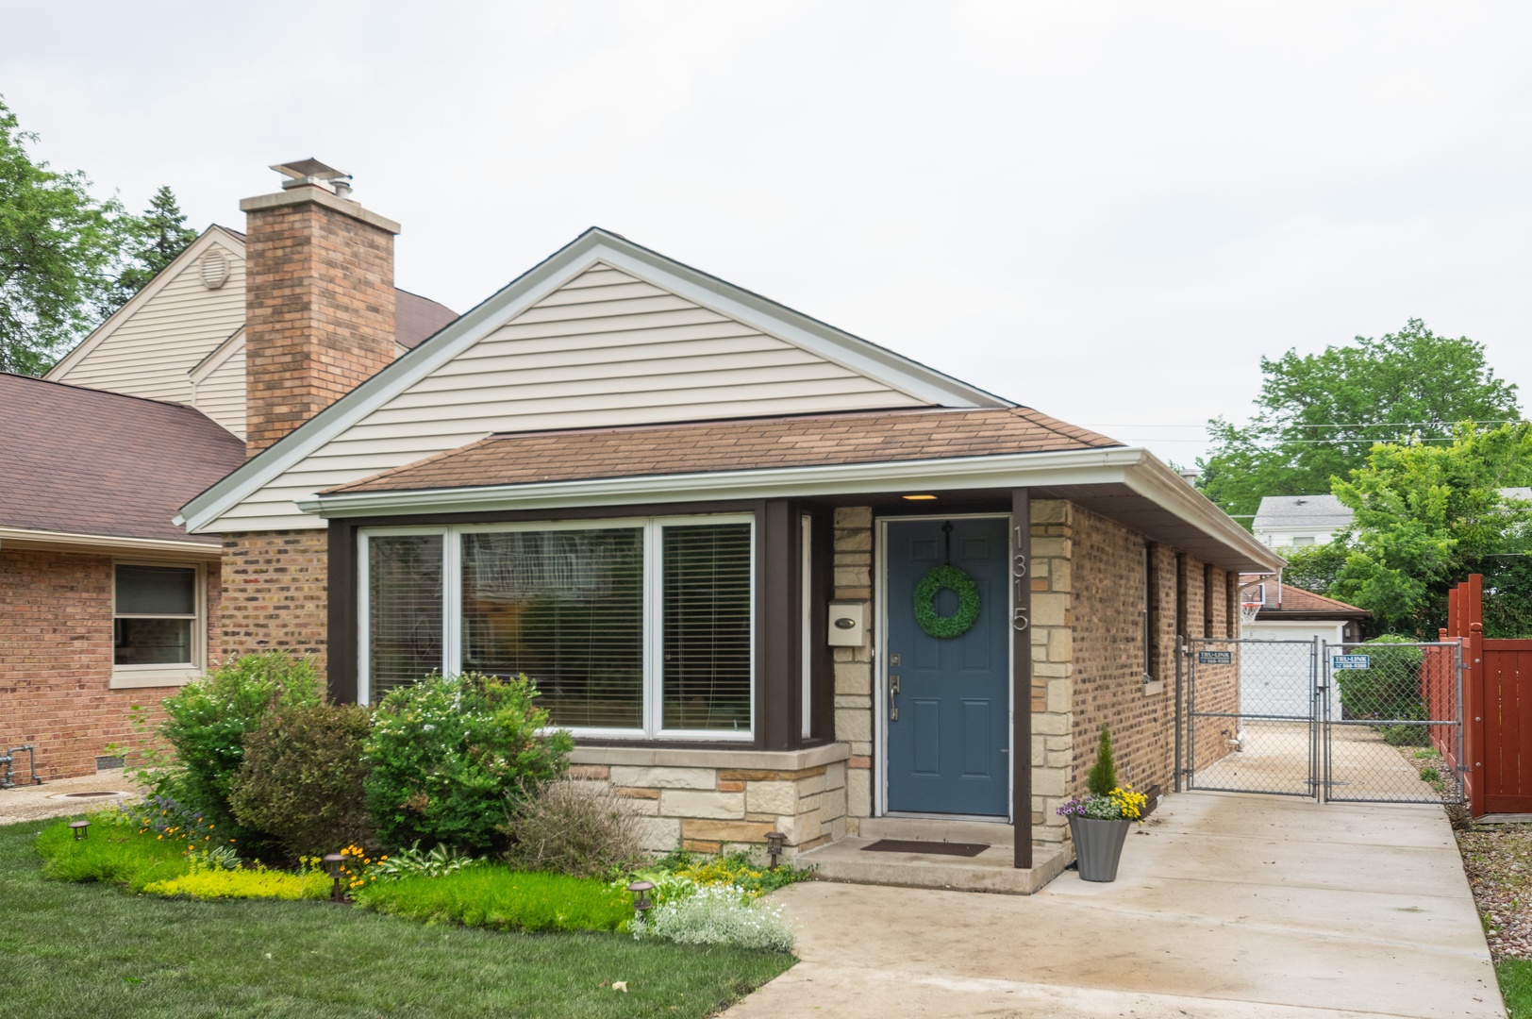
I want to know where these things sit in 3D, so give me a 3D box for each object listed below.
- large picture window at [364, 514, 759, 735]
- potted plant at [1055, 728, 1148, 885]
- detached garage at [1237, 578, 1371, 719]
[{"bbox_3d":[-1.569,0.835,10.856,3.240,1.520,0.140,-2,-5,22],"label":"large picture window"},{"bbox_3d":[2.042,1.787,9.361,0.550,0.935,0.500,-2,-5,22],"label":"potted plant"},{"bbox_3d":[11.209,3.096,36.417,6.130,3.470,6.700,-2,-5,22],"label":"detached garage"}]

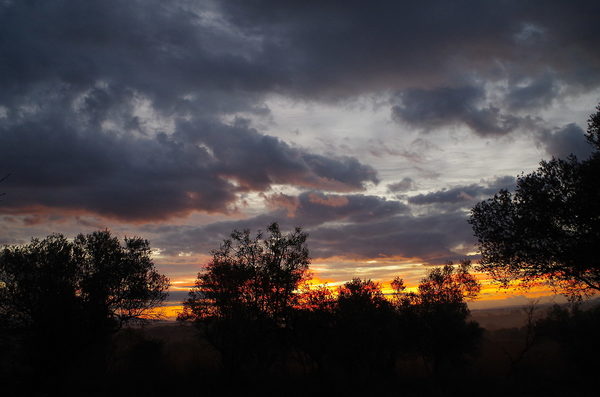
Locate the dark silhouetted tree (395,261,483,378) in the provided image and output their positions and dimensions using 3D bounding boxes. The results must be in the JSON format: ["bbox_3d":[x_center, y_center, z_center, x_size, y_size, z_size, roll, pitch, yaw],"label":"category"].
[{"bbox_3d":[4.227,3.636,13.699,2.600,3.470,2.540,-2,-14,0],"label":"dark silhouetted tree"}]

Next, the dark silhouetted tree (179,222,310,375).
[{"bbox_3d":[-1.695,2.958,13.706,3.910,4.530,3.620,-2,-14,0],"label":"dark silhouetted tree"}]

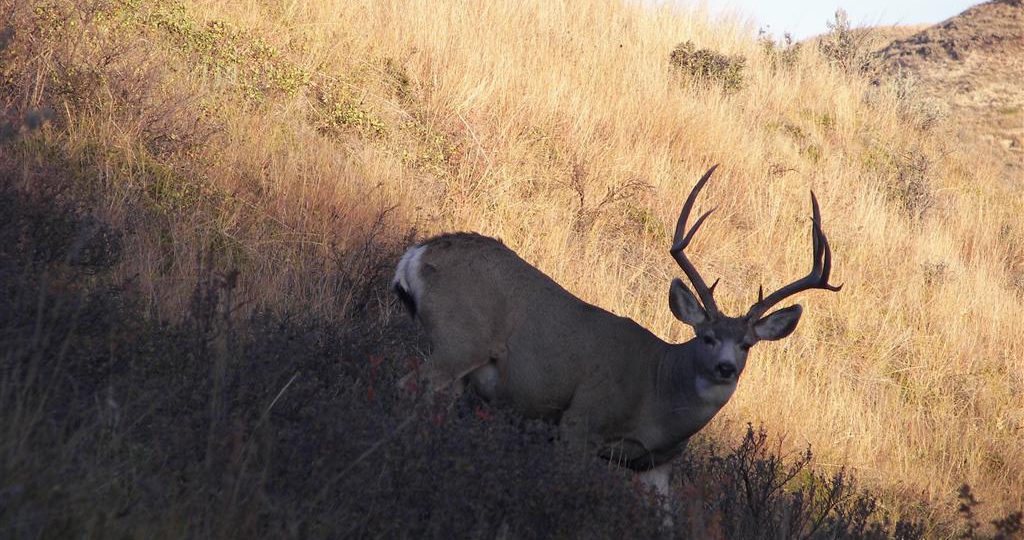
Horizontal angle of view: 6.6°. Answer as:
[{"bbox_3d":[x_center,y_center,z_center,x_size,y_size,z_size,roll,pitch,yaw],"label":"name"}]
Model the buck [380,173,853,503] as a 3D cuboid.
[{"bbox_3d":[0.374,0.347,34.500,1.700,1.570,0.620,9,-2,14],"label":"buck"}]

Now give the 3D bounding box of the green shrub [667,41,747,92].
[{"bbox_3d":[1.010,-1.031,46.000,0.410,0.320,0.380,0,-4,0],"label":"green shrub"}]

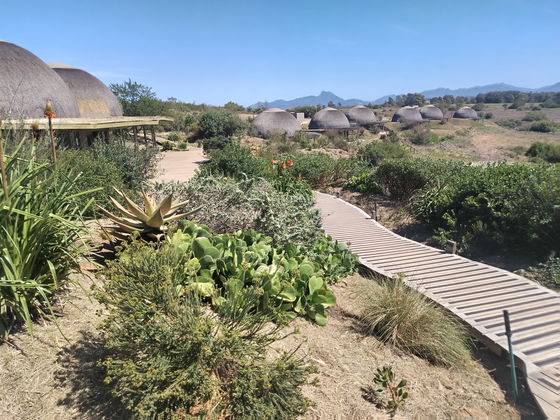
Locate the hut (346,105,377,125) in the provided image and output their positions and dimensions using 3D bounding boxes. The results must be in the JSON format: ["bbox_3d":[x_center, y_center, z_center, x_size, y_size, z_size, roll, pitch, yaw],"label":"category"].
[{"bbox_3d":[19.310,-22.508,92.000,7.400,4.400,7.400,9,18,31],"label":"hut"}]

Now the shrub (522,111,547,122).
[{"bbox_3d":[77.340,-28.414,118.000,7.200,3.500,6.200,10,18,31],"label":"shrub"}]

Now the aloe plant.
[{"bbox_3d":[-1.748,0.047,5.200,1.320,0.580,1.200,-5,16,-19],"label":"aloe plant"}]

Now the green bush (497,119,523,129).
[{"bbox_3d":[56.149,-21.163,95.000,6.300,2.400,5.200,9,18,29],"label":"green bush"}]

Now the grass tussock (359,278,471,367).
[{"bbox_3d":[1.169,0.919,3.350,0.900,0.500,0.760,6,16,21],"label":"grass tussock"}]

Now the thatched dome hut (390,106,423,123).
[{"bbox_3d":[32.179,-24.102,98.000,7.700,4.100,7.700,9,18,31],"label":"thatched dome hut"}]

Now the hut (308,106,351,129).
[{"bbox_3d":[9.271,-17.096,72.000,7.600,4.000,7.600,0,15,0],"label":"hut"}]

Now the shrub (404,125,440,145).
[{"bbox_3d":[17.248,-9.139,47.000,4.300,2.300,3.800,5,16,19],"label":"shrub"}]

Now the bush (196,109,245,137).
[{"bbox_3d":[-4.821,-6.964,32.000,4.100,2.300,3.700,-2,15,-8],"label":"bush"}]

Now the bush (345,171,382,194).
[{"bbox_3d":[2.193,-0.722,10.200,1.000,0.600,0.900,3,16,12],"label":"bush"}]

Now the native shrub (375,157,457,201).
[{"bbox_3d":[3.515,-0.785,10.000,2.100,1.000,1.700,5,16,19],"label":"native shrub"}]

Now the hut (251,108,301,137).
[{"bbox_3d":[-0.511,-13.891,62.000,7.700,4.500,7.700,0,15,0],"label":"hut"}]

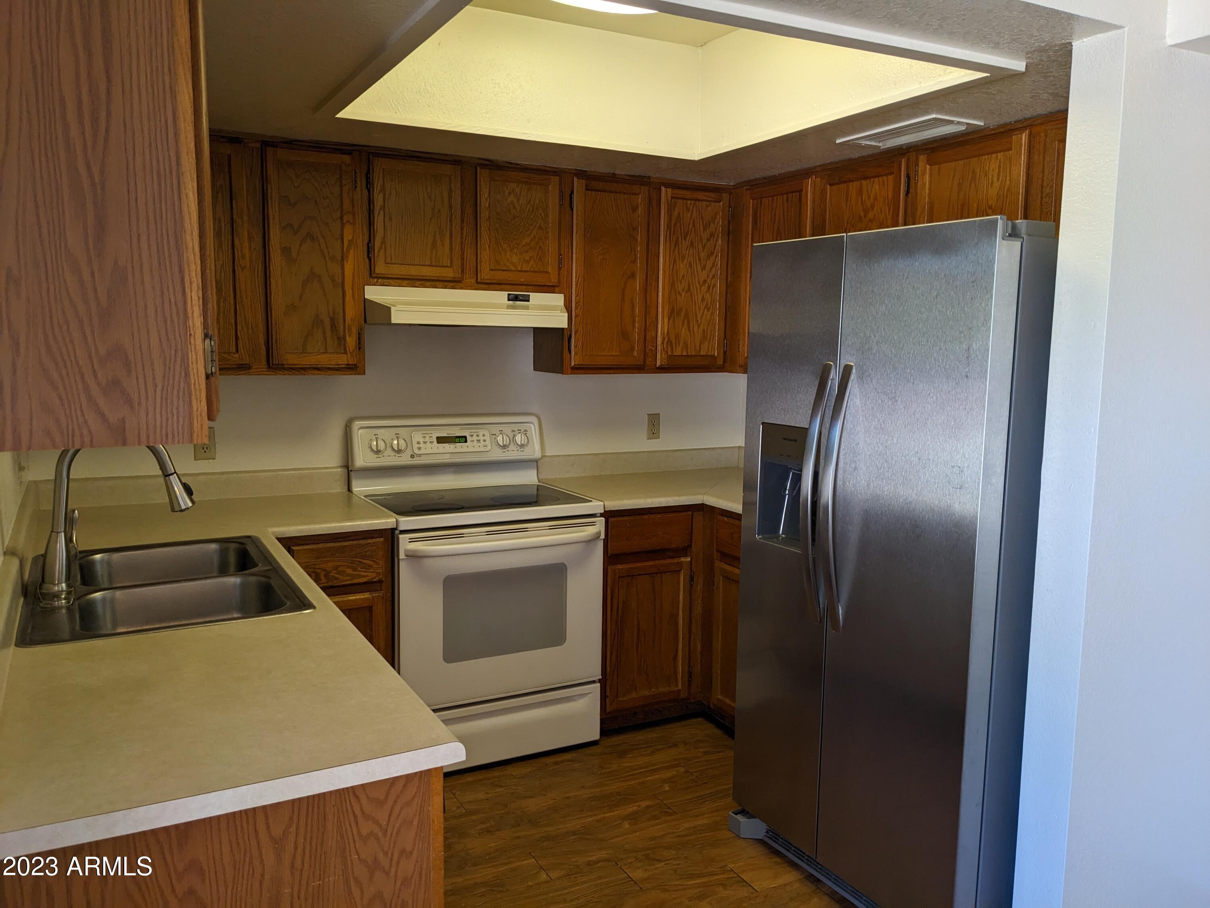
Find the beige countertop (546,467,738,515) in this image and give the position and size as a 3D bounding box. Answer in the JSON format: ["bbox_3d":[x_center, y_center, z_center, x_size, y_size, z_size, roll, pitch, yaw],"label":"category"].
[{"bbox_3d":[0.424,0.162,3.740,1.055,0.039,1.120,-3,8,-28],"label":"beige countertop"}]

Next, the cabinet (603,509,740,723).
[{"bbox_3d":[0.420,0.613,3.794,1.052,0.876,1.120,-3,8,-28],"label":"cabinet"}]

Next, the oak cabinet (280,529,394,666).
[{"bbox_3d":[-1.014,0.647,3.324,0.380,0.866,0.615,-3,8,-28],"label":"oak cabinet"}]

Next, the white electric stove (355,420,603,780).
[{"bbox_3d":[-0.477,0.477,3.519,0.765,1.190,0.695,-3,8,-28],"label":"white electric stove"}]

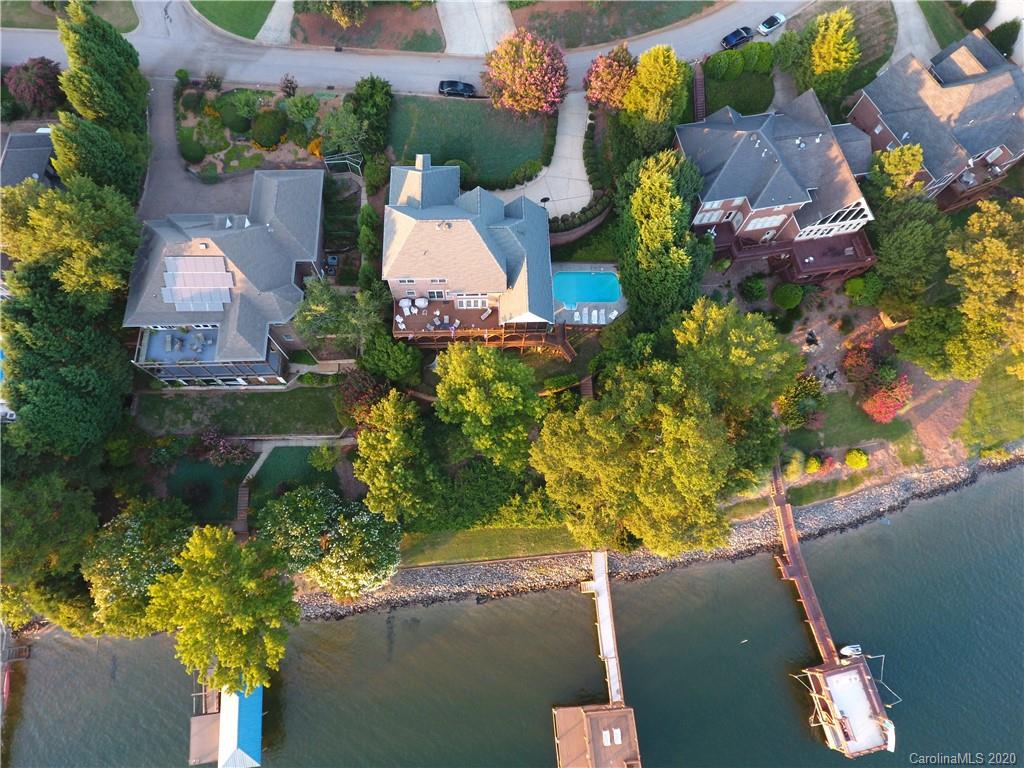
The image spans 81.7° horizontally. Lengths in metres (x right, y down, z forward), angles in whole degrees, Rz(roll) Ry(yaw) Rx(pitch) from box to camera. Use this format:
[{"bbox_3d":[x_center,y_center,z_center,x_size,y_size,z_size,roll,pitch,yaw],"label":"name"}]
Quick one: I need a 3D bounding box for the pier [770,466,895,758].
[{"bbox_3d":[33.461,24.044,64.757,6.729,4.600,29.730,-11,70,-6],"label":"pier"}]

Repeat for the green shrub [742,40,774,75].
[{"bbox_3d":[33.201,-43.986,79.709,4.050,3.000,4.400,1,69,-2],"label":"green shrub"}]

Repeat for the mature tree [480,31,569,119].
[{"bbox_3d":[1.521,-38.298,74.202,10.200,9.000,10.800,1,69,-2],"label":"mature tree"}]

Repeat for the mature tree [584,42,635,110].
[{"bbox_3d":[12.380,-38.730,74.880,6.600,6.800,8.010,1,70,-2],"label":"mature tree"}]

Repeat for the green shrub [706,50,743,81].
[{"bbox_3d":[28.405,-42.581,79.102,5.100,2.800,4.100,1,69,-2],"label":"green shrub"}]

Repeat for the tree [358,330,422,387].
[{"bbox_3d":[-14.500,-2.960,70.960,7.550,6.000,6.870,1,70,-2],"label":"tree"}]

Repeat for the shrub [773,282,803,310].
[{"bbox_3d":[32.229,-10.205,68.979,3.555,2.300,3.460,0,70,0],"label":"shrub"}]

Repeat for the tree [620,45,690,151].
[{"bbox_3d":[17.460,-34.820,72.730,8.240,11.500,11.500,1,70,-2],"label":"tree"}]

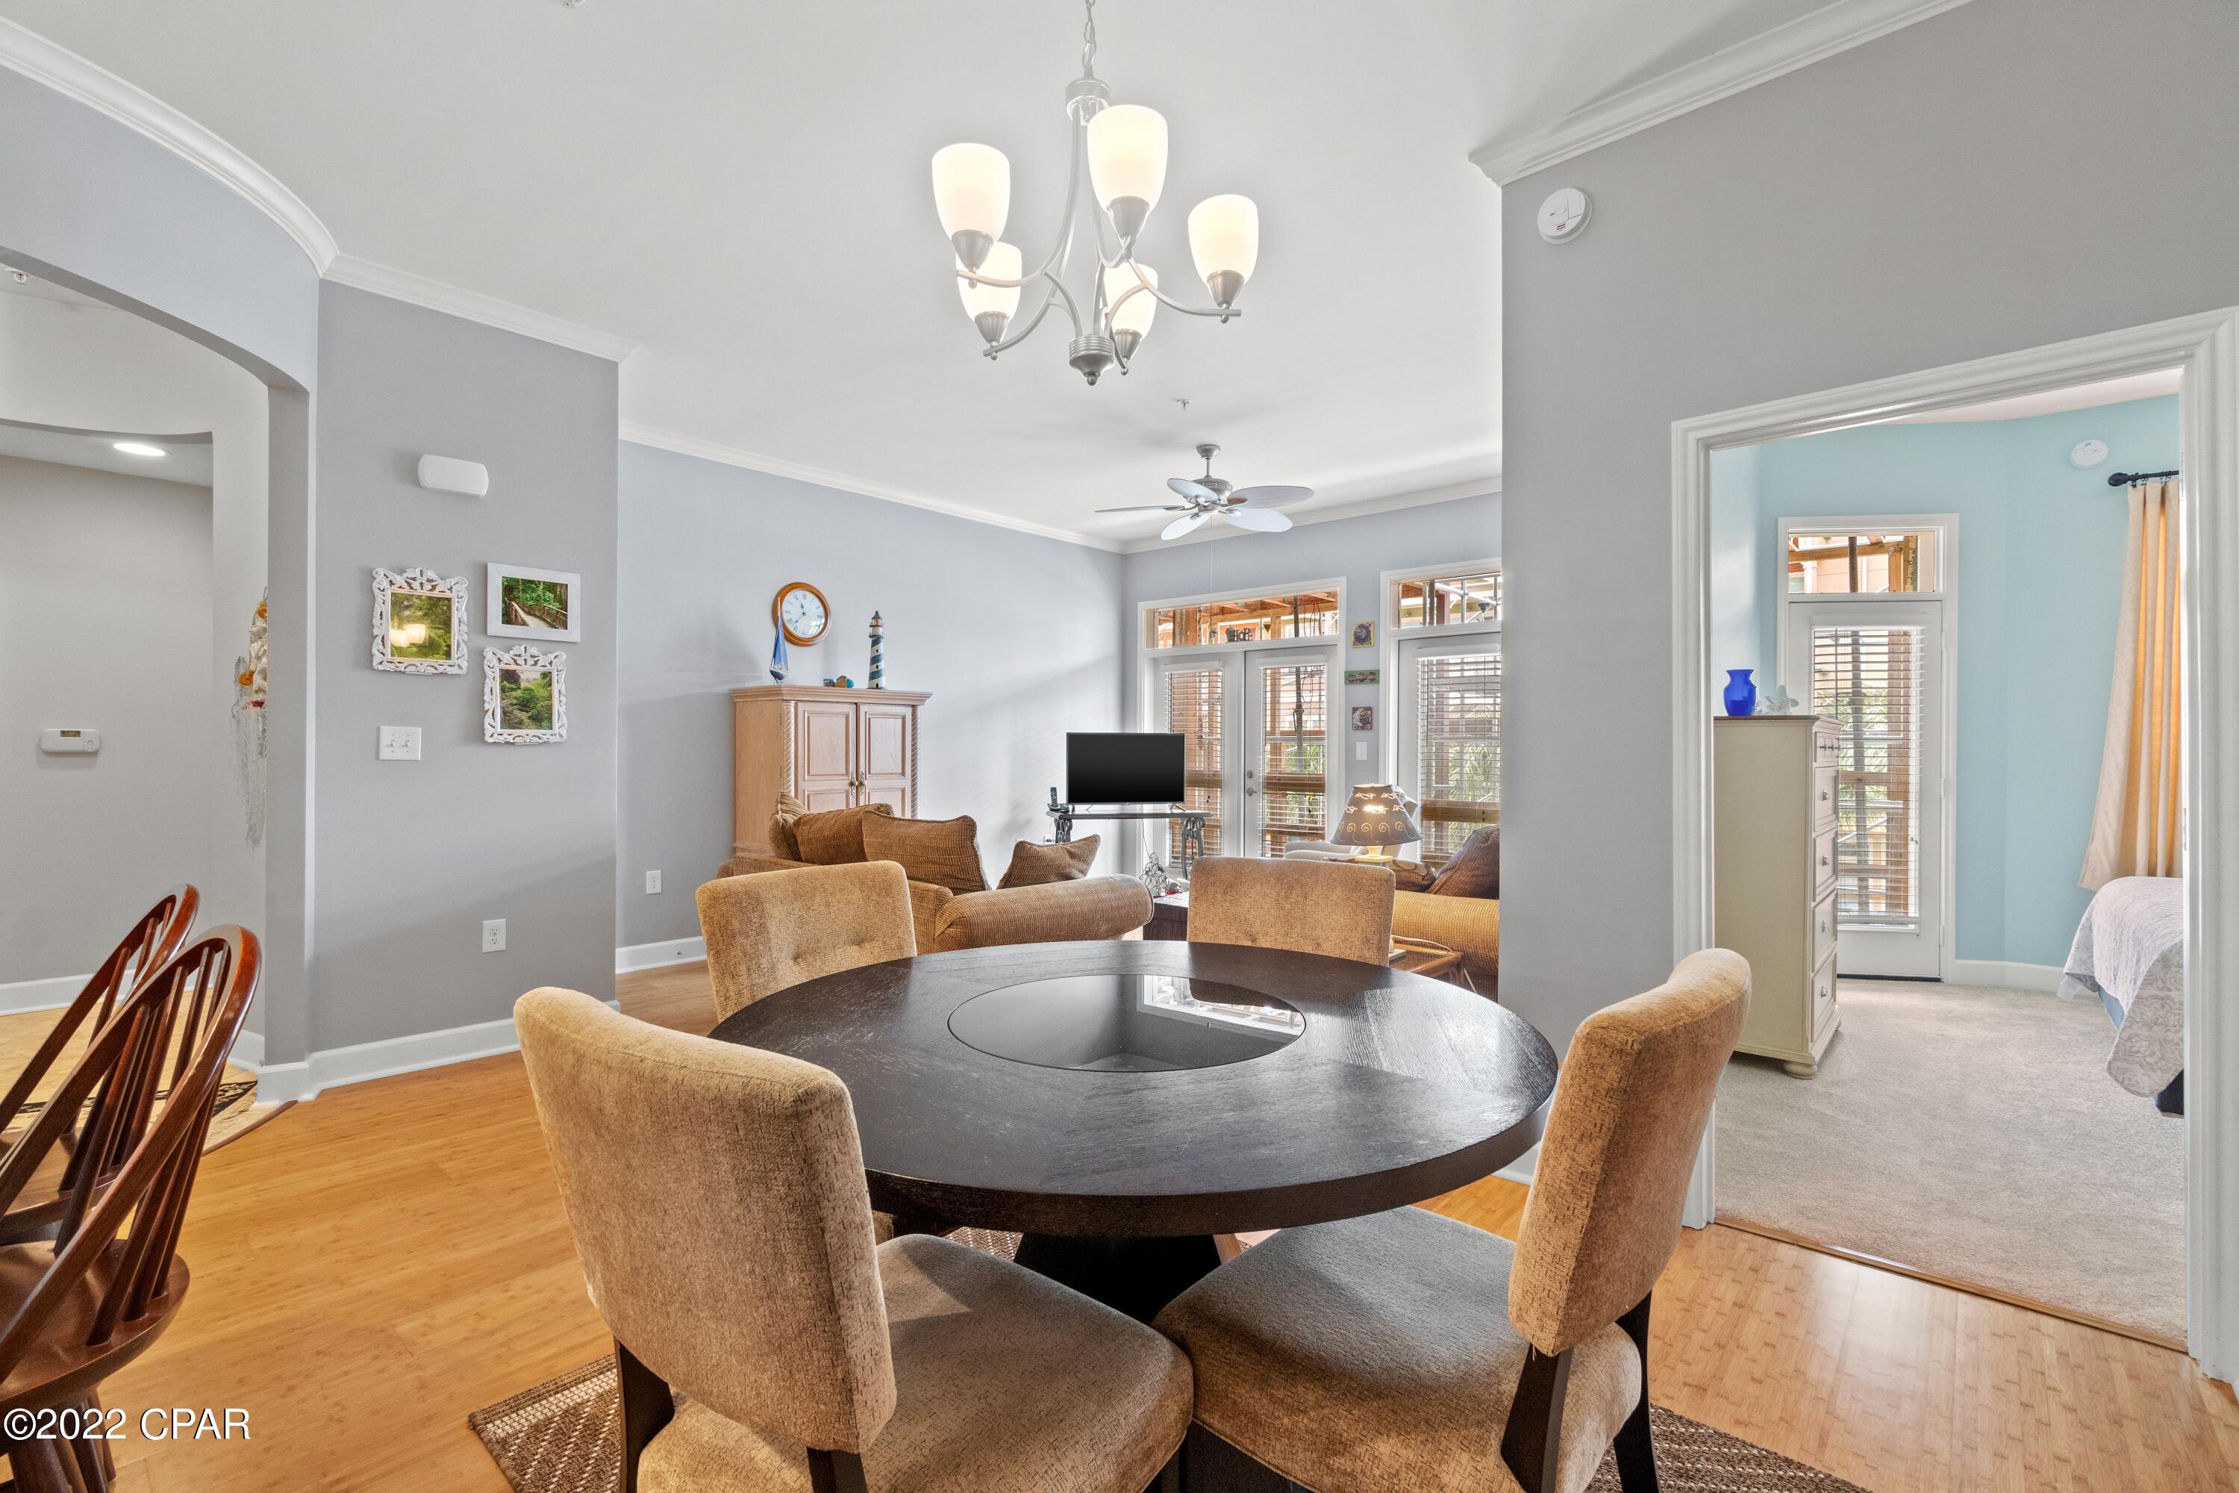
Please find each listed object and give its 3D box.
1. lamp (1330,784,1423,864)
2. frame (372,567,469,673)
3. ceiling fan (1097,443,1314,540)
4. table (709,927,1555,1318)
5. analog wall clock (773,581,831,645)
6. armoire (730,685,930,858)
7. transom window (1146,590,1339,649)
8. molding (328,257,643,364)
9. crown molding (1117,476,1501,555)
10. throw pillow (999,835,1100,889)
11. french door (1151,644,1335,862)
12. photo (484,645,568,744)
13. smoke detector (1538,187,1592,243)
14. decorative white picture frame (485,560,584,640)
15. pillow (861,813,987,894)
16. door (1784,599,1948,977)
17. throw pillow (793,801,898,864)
[{"bbox_3d":[0.885,0.423,3.200,0.310,0.580,0.310,0,0,0],"label":"lamp"},{"bbox_3d":[-2.705,-0.475,3.623,0.026,0.400,0.305,0,-1,42],"label":"frame"},{"bbox_3d":[0.521,-1.560,5.519,1.330,0.430,1.330,0,0,0],"label":"ceiling fan"},{"bbox_3d":[0.008,0.862,1.669,1.370,0.760,1.370,0,-1,42],"label":"table"},{"bbox_3d":[-2.036,-0.853,6.011,0.050,0.395,0.395,0,-1,42],"label":"analog wall clock"},{"bbox_3d":[-1.786,0.467,5.835,0.560,1.610,1.010,0,-1,43],"label":"armoire"},{"bbox_3d":[0.951,-1.022,7.627,1.860,0.360,0.090,0,-1,42],"label":"transom window"},{"bbox_3d":[-2.527,-1.750,3.782,0.080,0.085,1.097,0,-1,43],"label":"molding"},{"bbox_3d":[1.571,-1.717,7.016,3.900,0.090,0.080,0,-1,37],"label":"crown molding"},{"bbox_3d":[-0.315,0.606,4.284,0.150,0.410,0.460,26,16,39],"label":"throw pillow"},{"bbox_3d":[0.961,0.267,7.607,1.800,2.040,0.080,0,-1,42],"label":"french door"},{"bbox_3d":[-2.462,-0.213,3.882,0.025,0.397,0.297,0,-1,43],"label":"photo"},{"bbox_3d":[1.291,-1.555,2.724,0.152,0.152,0.040,0,-1,42],"label":"smoke detector"},{"bbox_3d":[-2.441,-0.595,3.908,0.025,0.296,0.348,0,-1,43],"label":"decorative white picture frame"},{"bbox_3d":[-0.833,0.529,4.076,0.620,0.470,0.190,0,13,42],"label":"pillow"},{"bbox_3d":[4.130,0.237,5.172,0.810,2.062,0.050,0,0,6],"label":"door"},{"bbox_3d":[-1.353,0.493,4.577,0.580,0.470,0.200,0,-1,43],"label":"throw pillow"}]

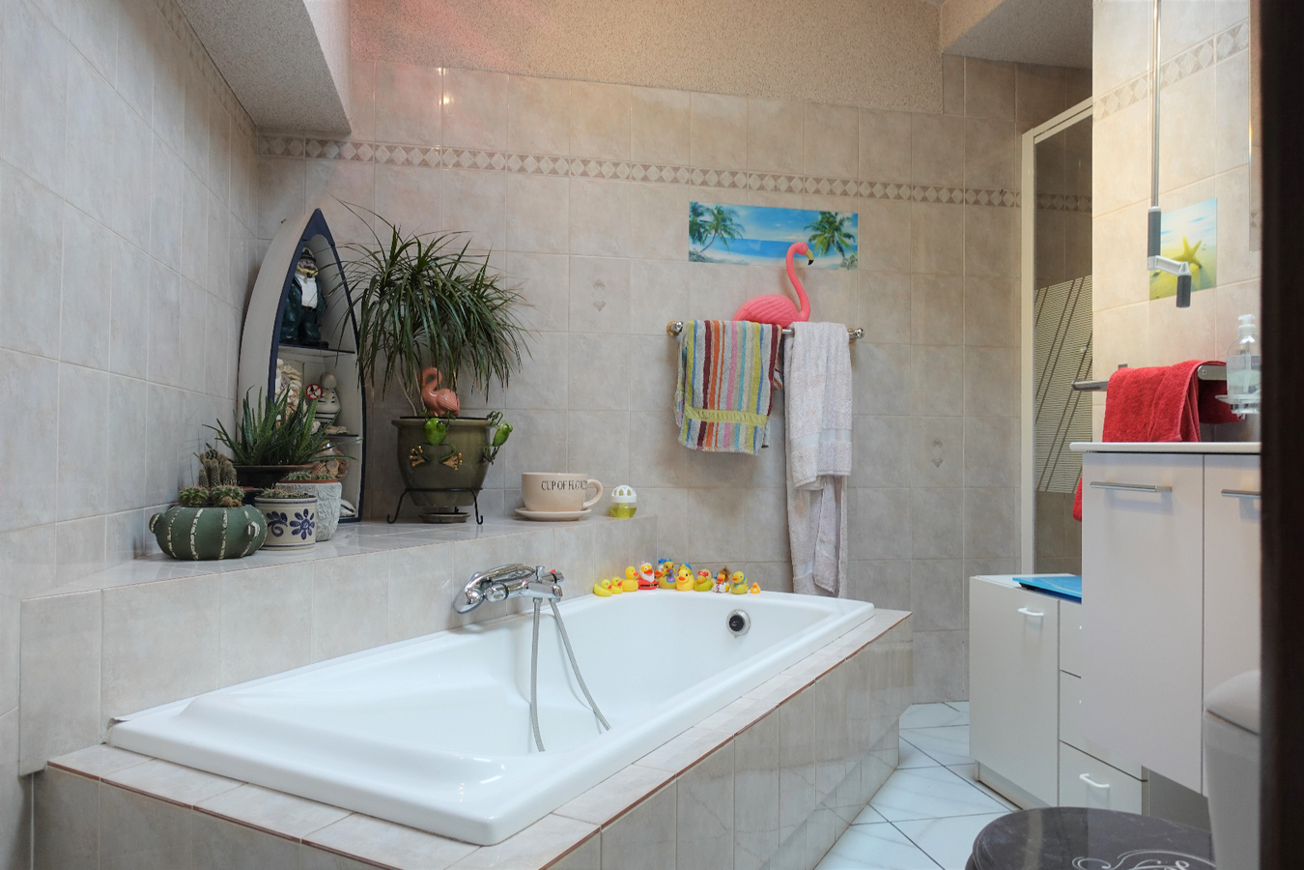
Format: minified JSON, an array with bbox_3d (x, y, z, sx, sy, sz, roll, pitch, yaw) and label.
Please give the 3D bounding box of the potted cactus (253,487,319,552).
[{"bbox_3d":[-0.805,0.193,1.919,0.137,0.112,0.137,1,-1,-23],"label":"potted cactus"}]

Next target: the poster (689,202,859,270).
[{"bbox_3d":[0.419,-0.668,2.932,0.600,0.197,0.010,1,-1,-12],"label":"poster"}]

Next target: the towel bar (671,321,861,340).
[{"bbox_3d":[0.383,-0.344,2.883,0.670,0.052,0.082,1,-1,-12],"label":"towel bar"}]

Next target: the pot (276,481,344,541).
[{"bbox_3d":[-0.812,0.182,2.058,0.145,0.134,0.145,1,-1,-23],"label":"pot"}]

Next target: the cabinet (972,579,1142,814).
[{"bbox_3d":[1.057,0.646,2.043,0.307,0.542,0.605,1,-1,-12],"label":"cabinet"}]

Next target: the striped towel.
[{"bbox_3d":[0.252,-0.158,2.860,0.360,0.440,0.110,1,-1,-11],"label":"striped towel"}]

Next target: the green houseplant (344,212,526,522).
[{"bbox_3d":[-0.637,-0.194,2.540,0.520,0.900,0.450,1,-1,-11],"label":"green houseplant"}]

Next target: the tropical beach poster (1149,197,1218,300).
[{"bbox_3d":[1.256,-0.435,2.061,0.010,0.204,0.200,1,-1,-13],"label":"tropical beach poster"}]

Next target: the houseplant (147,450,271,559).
[{"bbox_3d":[-0.890,0.135,1.757,0.220,0.218,0.215,1,-1,-27],"label":"houseplant"}]

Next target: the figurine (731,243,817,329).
[{"bbox_3d":[0.402,-0.497,2.867,0.280,0.292,0.095,1,-1,-12],"label":"figurine"}]

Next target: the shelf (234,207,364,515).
[{"bbox_3d":[-1.008,-0.185,2.509,0.210,0.885,0.300,0,-1,36],"label":"shelf"}]

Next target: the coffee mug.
[{"bbox_3d":[-0.268,0.182,2.645,0.255,0.118,0.198,1,-1,-32],"label":"coffee mug"}]

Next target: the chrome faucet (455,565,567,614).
[{"bbox_3d":[-0.332,0.365,2.117,0.165,0.098,0.345,0,-1,28],"label":"chrome faucet"}]

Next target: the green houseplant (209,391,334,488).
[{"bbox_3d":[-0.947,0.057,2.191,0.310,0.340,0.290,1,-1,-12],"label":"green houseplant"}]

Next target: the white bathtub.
[{"bbox_3d":[-0.101,0.673,1.917,0.745,0.440,1.700,0,-1,29],"label":"white bathtub"}]

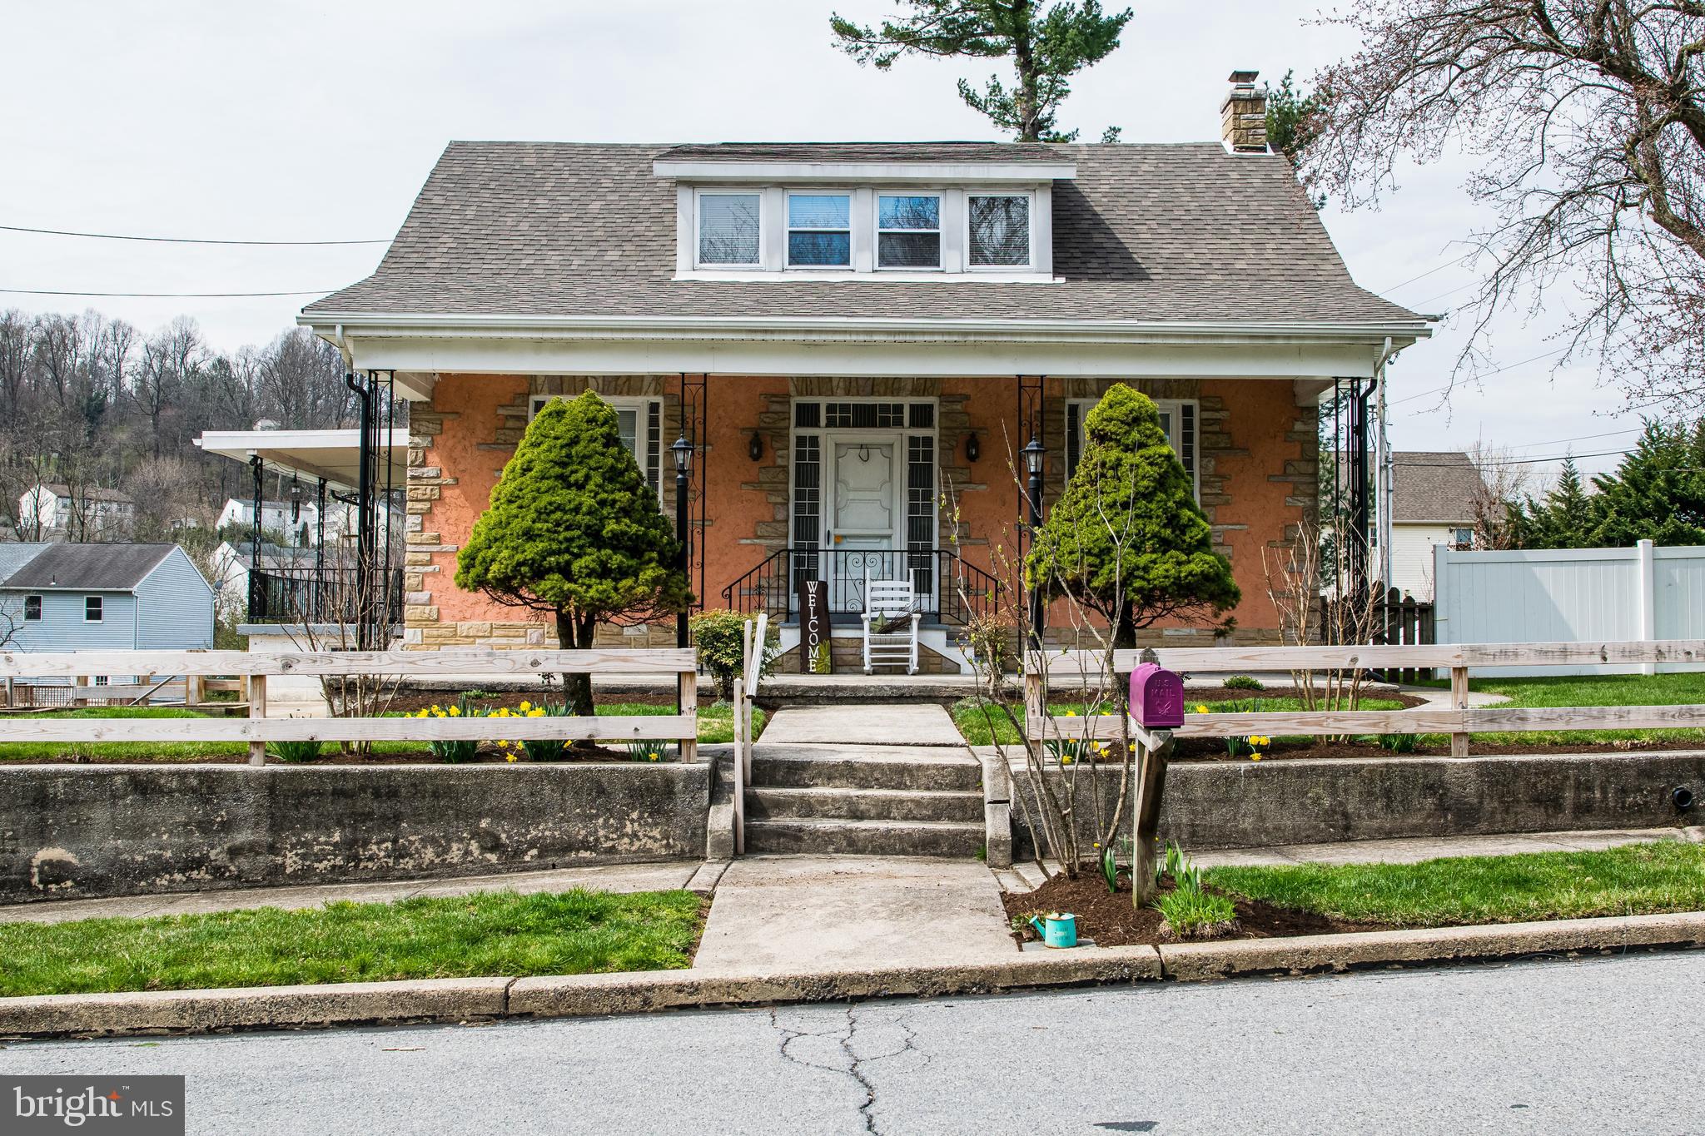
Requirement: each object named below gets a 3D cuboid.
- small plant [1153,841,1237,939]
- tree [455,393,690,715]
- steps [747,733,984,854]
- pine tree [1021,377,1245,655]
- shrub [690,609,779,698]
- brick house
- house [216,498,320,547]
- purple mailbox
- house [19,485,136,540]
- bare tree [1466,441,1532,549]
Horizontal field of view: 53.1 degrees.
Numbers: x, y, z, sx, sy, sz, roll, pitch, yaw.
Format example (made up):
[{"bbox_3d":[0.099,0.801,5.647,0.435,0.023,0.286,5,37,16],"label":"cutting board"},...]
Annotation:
[{"bbox_3d":[1.630,1.519,8.100,0.400,0.405,0.400,0,-2,-1],"label":"small plant"},{"bbox_3d":[-1.743,0.012,10.650,1.470,2.220,1.470,0,-2,-1],"label":"tree"},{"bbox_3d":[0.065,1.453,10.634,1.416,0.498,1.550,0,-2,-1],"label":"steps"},{"bbox_3d":[1.760,-0.025,10.700,1.340,2.256,1.340,0,-2,-1],"label":"pine tree"},{"bbox_3d":[-1.051,0.770,15.200,0.790,0.803,0.760,0,-2,-1],"label":"shrub"},{"bbox_3d":[0.047,-2.701,22.564,11.483,8.077,10.600,0,-2,-1],"label":"brick house"},{"bbox_3d":[-79.472,-6.006,231.566,6.217,6.174,11.672,-1,-3,35],"label":"house"},{"bbox_3d":[1.424,0.601,8.045,0.184,0.257,0.490,0,0,-1],"label":"purple mailbox"},{"bbox_3d":[-119.515,-8.965,262.967,9.131,7.199,13.128,-1,-3,30],"label":"house"},{"bbox_3d":[14.385,-0.443,38.000,1.900,4.754,1.900,0,-2,-1],"label":"bare tree"}]

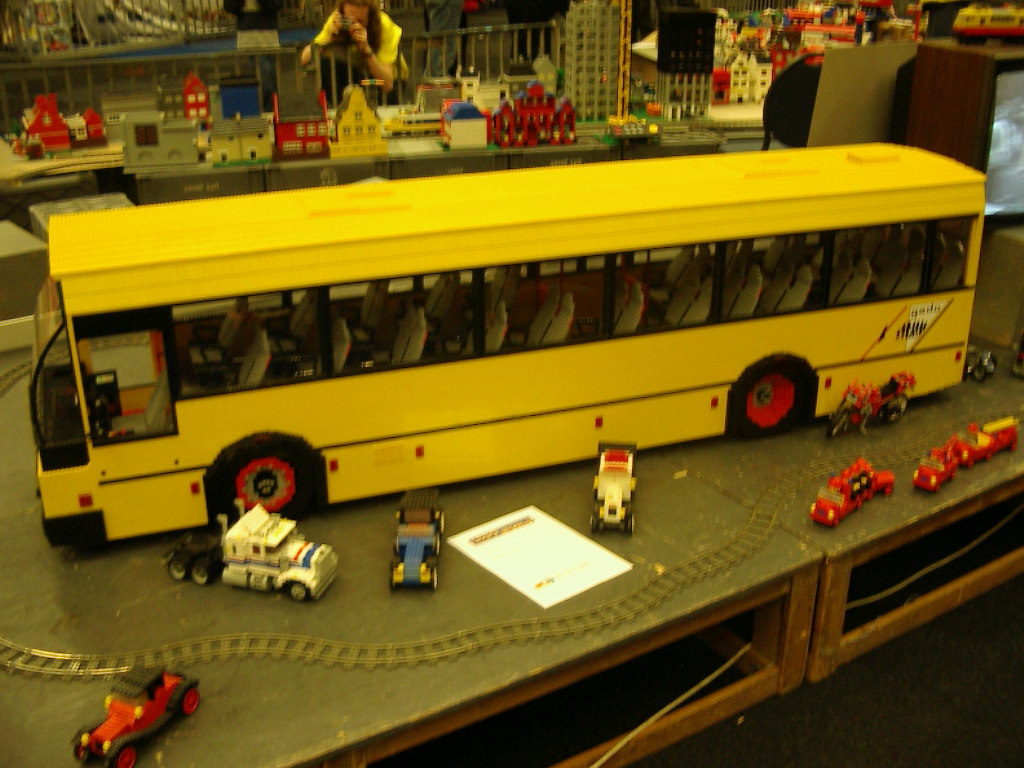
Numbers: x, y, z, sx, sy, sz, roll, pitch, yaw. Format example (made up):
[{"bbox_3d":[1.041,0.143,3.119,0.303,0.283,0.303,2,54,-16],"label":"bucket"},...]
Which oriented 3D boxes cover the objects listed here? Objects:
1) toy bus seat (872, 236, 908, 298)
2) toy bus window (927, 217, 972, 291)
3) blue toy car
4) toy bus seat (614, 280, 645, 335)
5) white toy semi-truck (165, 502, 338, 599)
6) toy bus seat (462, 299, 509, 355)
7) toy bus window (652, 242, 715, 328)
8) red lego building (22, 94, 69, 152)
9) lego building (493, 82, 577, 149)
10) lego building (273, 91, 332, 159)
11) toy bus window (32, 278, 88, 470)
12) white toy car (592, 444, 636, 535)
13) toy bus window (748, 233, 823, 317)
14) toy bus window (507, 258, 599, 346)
[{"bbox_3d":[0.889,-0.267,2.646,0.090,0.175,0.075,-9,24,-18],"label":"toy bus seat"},{"bbox_3d":[0.984,-0.294,2.540,0.120,0.174,0.020,-9,24,-18],"label":"toy bus window"},{"bbox_3d":[-0.173,0.284,2.044,0.083,0.094,0.228,-1,22,0],"label":"blue toy car"},{"bbox_3d":[0.205,-0.131,2.354,0.120,0.190,0.098,-9,23,-18],"label":"toy bus seat"},{"bbox_3d":[-0.473,0.281,2.005,0.308,0.146,0.096,6,24,15],"label":"white toy semi-truck"},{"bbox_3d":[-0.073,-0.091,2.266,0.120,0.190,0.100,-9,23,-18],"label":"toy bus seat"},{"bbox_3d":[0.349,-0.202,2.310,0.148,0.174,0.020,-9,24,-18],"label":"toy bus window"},{"bbox_3d":[-1.542,-0.864,3.701,0.128,0.175,0.130,-13,25,-27],"label":"red lego building"},{"bbox_3d":[0.060,-0.859,3.552,0.250,0.198,0.130,-5,23,-10],"label":"lego building"},{"bbox_3d":[-0.651,-0.792,3.434,0.168,0.200,0.130,-6,23,-12],"label":"lego building"},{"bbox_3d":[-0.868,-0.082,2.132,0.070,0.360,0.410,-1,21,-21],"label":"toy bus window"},{"bbox_3d":[0.203,0.207,2.213,0.084,0.117,0.168,2,23,6],"label":"white toy car"},{"bbox_3d":[0.582,-0.236,2.391,0.195,0.174,0.020,-9,24,-18],"label":"toy bus window"},{"bbox_3d":[0.073,-0.161,2.220,0.230,0.175,0.015,-9,23,-18],"label":"toy bus window"}]

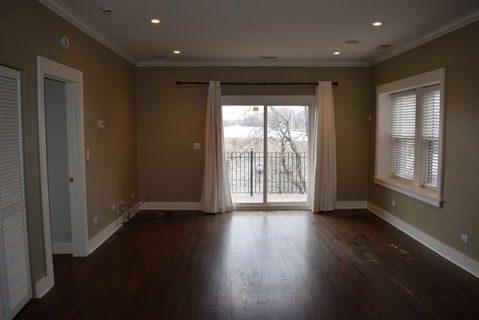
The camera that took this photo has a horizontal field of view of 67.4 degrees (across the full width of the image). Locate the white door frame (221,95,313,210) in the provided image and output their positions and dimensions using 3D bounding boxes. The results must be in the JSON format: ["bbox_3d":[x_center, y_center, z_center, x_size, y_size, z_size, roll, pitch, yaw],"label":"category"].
[{"bbox_3d":[0.491,-0.122,6.795,1.960,2.152,0.140,0,5,-1],"label":"white door frame"}]

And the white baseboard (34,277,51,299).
[{"bbox_3d":[-1.810,1.172,3.325,0.050,0.155,0.150,0,5,-1],"label":"white baseboard"}]

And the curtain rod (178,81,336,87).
[{"bbox_3d":[0.345,-1.391,6.554,2.940,0.080,0.080,0,5,-1],"label":"curtain rod"}]

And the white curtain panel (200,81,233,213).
[{"bbox_3d":[-0.421,-0.235,6.639,0.590,2.400,0.140,0,5,-1],"label":"white curtain panel"}]

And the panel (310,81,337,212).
[{"bbox_3d":[1.581,-0.235,6.674,0.455,2.400,0.140,0,5,-1],"label":"panel"}]

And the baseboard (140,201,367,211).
[{"bbox_3d":[0.285,0.879,6.826,4.302,0.150,0.020,0,5,-1],"label":"baseboard"}]

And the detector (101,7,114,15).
[{"bbox_3d":[-1.361,-1.529,3.700,0.124,0.045,0.124,0,5,-1],"label":"detector"}]

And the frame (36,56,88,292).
[{"bbox_3d":[-1.880,0.116,3.781,0.155,2.182,0.960,0,5,-1],"label":"frame"}]

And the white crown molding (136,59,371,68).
[{"bbox_3d":[0.290,-1.748,6.570,4.302,0.092,0.085,0,5,-1],"label":"white crown molding"}]

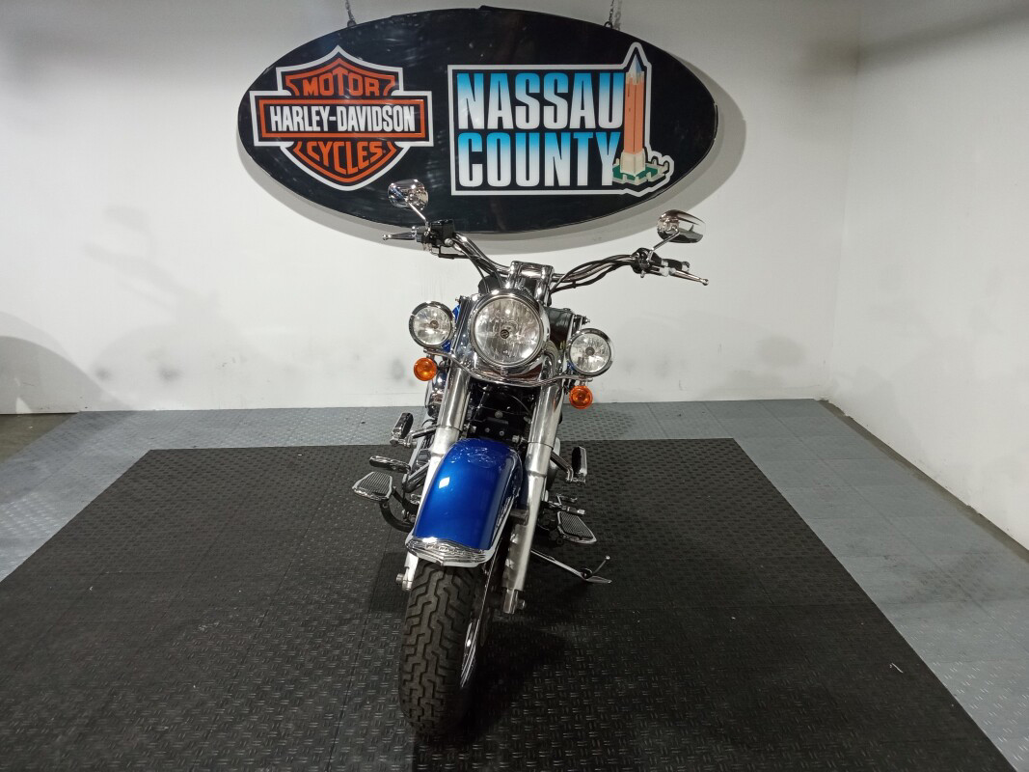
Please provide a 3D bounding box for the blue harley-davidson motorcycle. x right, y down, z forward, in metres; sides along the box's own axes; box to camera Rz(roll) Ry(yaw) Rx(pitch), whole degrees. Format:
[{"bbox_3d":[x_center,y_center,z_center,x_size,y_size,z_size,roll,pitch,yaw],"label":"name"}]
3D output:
[{"bbox_3d":[-0.008,-0.027,2.752,0.920,1.250,2.400,10,16,-1],"label":"blue harley-davidson motorcycle"}]

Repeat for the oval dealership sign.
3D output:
[{"bbox_3d":[-0.168,-1.265,4.036,2.289,1.026,0.100,-1,16,-1],"label":"oval dealership sign"}]

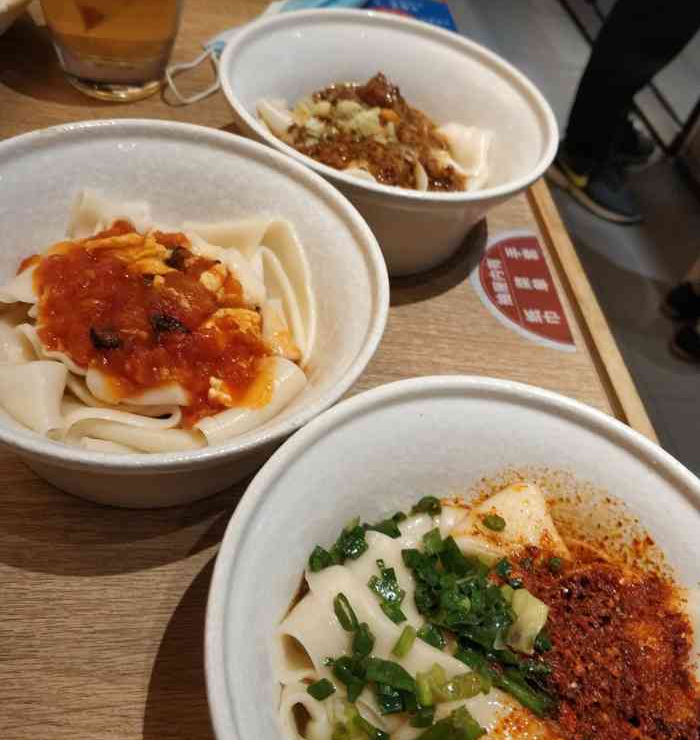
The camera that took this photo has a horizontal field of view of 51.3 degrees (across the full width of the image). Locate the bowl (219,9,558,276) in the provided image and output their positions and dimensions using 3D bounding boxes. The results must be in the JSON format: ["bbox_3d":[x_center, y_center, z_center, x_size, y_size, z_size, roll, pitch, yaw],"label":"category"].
[{"bbox_3d":[0.016,-0.119,0.395,0.172,0.069,0.172,7,50,-8],"label":"bowl"}]

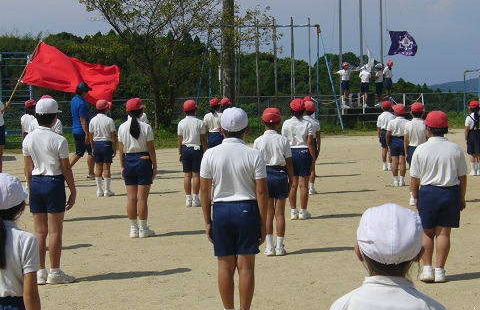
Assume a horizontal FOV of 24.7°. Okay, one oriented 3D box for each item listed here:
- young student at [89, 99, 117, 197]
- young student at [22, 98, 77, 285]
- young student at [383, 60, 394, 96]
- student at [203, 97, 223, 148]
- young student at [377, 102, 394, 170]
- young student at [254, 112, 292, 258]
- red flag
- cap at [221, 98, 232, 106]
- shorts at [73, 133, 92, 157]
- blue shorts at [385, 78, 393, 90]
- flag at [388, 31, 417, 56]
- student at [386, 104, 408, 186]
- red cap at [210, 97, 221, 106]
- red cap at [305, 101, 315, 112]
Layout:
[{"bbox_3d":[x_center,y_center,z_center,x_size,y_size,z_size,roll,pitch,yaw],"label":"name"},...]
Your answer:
[{"bbox_3d":[-2.017,-0.096,16.100,0.380,1.420,0.250,0,3,22],"label":"young student"},{"bbox_3d":[-1.487,0.285,8.550,0.380,1.450,0.270,0,3,25],"label":"young student"},{"bbox_3d":[4.677,-2.268,34.500,0.380,1.430,0.280,-2,3,-25],"label":"young student"},{"bbox_3d":[-0.375,-0.200,17.742,0.390,1.428,0.270,-1,3,9],"label":"student"},{"bbox_3d":[2.826,-0.358,21.200,0.350,1.350,0.250,-2,3,-18],"label":"young student"},{"bbox_3d":[0.314,0.248,10.255,0.380,1.380,0.280,-1,3,9],"label":"young student"},{"bbox_3d":[-3.153,-1.525,20.500,1.750,0.850,0.400,15,3,0],"label":"red flag"},{"bbox_3d":[-0.251,-0.985,20.400,0.180,0.140,0.240,1,4,28],"label":"cap"},{"bbox_3d":[-2.818,-0.170,19.600,0.330,0.430,0.360,-2,3,-20],"label":"shorts"},{"bbox_3d":[4.615,-2.201,34.000,0.270,0.340,0.220,-3,4,-35],"label":"blue shorts"},{"bbox_3d":[5.059,-3.461,34.000,0.950,0.800,0.220,-1,3,0],"label":"flag"},{"bbox_3d":[2.545,-0.162,17.700,0.340,1.330,0.250,-2,3,-15],"label":"student"},{"bbox_3d":[-0.421,-0.928,19.000,0.170,0.135,0.220,1,4,35],"label":"red cap"},{"bbox_3d":[1.033,-0.708,16.100,0.175,0.150,0.240,0,3,12],"label":"red cap"}]

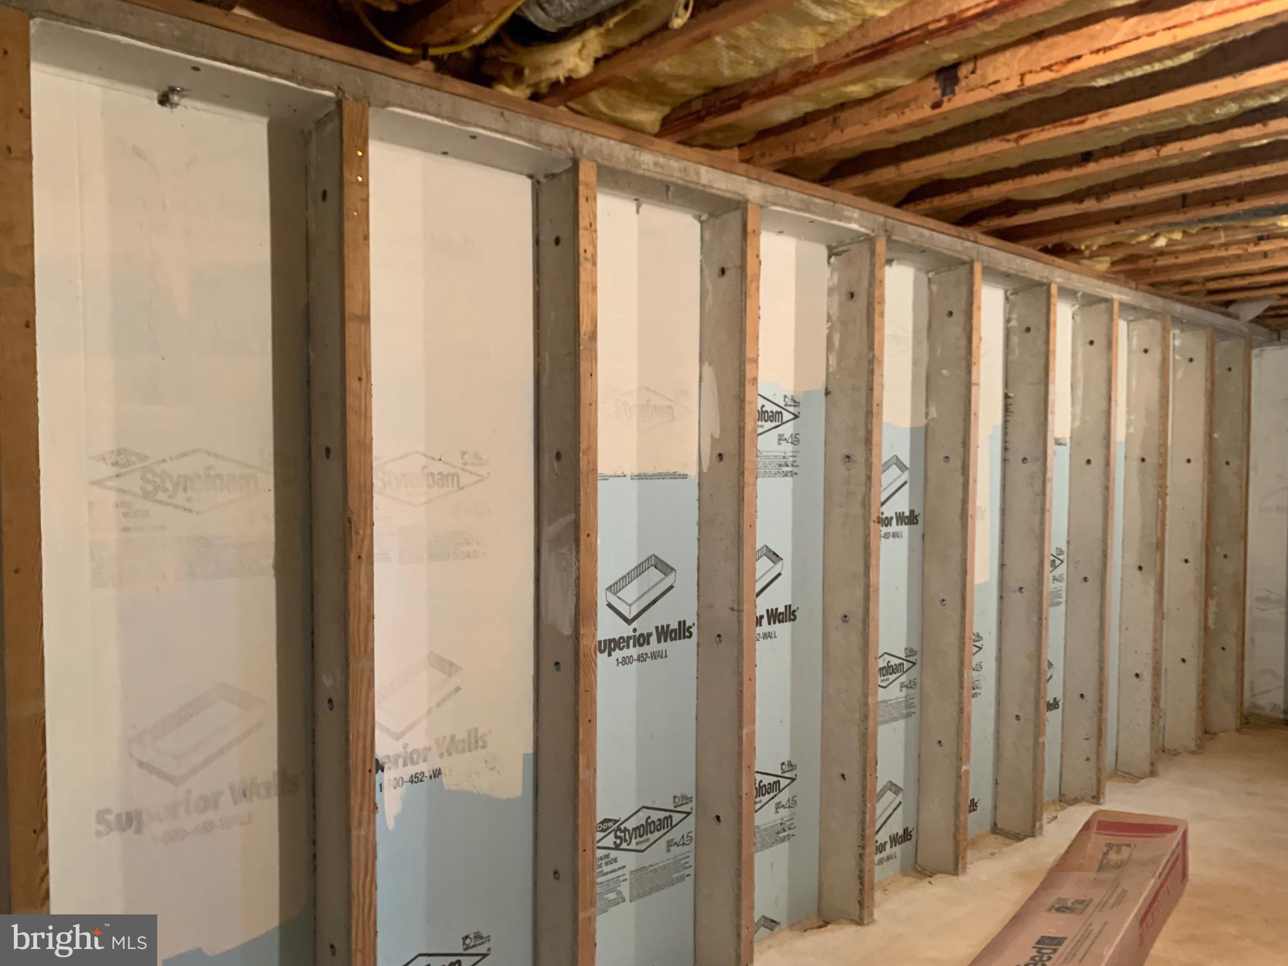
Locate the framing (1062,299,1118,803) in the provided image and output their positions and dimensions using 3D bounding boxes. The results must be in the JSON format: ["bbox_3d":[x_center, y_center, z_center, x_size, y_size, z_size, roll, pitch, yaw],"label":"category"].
[{"bbox_3d":[2.085,0.321,4.523,0.063,2.315,0.180,-1,2,-41],"label":"framing"}]

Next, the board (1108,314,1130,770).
[{"bbox_3d":[2.234,0.337,4.816,0.550,2.320,0.060,-1,2,-41],"label":"board"}]

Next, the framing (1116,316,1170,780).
[{"bbox_3d":[2.543,0.314,4.925,0.063,2.315,0.180,-1,2,-41],"label":"framing"}]

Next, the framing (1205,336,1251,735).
[{"bbox_3d":[3.459,0.302,5.729,0.063,2.315,0.180,-1,2,-41],"label":"framing"}]

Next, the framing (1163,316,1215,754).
[{"bbox_3d":[3.001,0.308,5.327,0.063,2.315,0.180,-1,2,-41],"label":"framing"}]

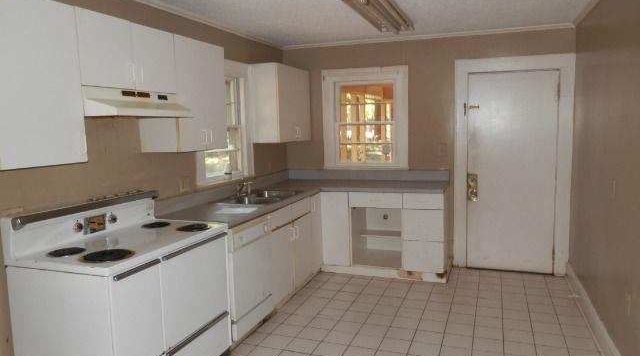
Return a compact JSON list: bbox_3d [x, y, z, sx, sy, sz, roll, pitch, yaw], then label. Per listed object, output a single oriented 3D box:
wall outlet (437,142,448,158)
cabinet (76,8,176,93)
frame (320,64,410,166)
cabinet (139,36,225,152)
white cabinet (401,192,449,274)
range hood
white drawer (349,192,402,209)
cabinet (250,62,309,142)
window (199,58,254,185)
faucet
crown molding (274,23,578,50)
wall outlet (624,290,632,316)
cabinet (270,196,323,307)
[{"bbox_3d":[1.296,-0.296,4.869,0.075,0.119,0.016,1,7,21],"label":"wall outlet"},{"bbox_3d":[-1.232,-0.715,2.765,0.321,0.390,0.762,1,7,21],"label":"cabinet"},{"bbox_3d":[0.501,-0.654,5.157,0.976,1.113,0.099,1,7,21],"label":"frame"},{"bbox_3d":[-0.989,-0.596,3.421,0.321,0.782,0.611,1,7,21],"label":"cabinet"},{"bbox_3d":[1.097,0.506,4.675,0.417,0.770,0.608,1,7,21],"label":"white cabinet"},{"bbox_3d":[-1.167,-0.442,2.778,0.479,0.163,0.764,1,7,21],"label":"range hood"},{"bbox_3d":[0.616,0.195,4.732,0.536,0.144,0.447,1,7,21],"label":"white drawer"},{"bbox_3d":[-0.406,-0.790,5.029,0.301,0.785,0.827,1,7,21],"label":"cabinet"},{"bbox_3d":[-0.884,-0.531,4.258,0.099,1.124,0.962,1,7,21],"label":"window"},{"bbox_3d":[-0.674,0.078,4.277,0.149,0.169,0.238,1,7,21],"label":"faucet"},{"bbox_3d":[0.974,-1.461,4.791,3.003,0.042,0.040,1,7,21],"label":"crown molding"},{"bbox_3d":[1.681,0.680,2.527,0.012,0.115,0.074,1,7,21],"label":"wall outlet"},{"bbox_3d":[-0.473,0.622,4.480,0.613,0.859,1.102,1,7,21],"label":"cabinet"}]

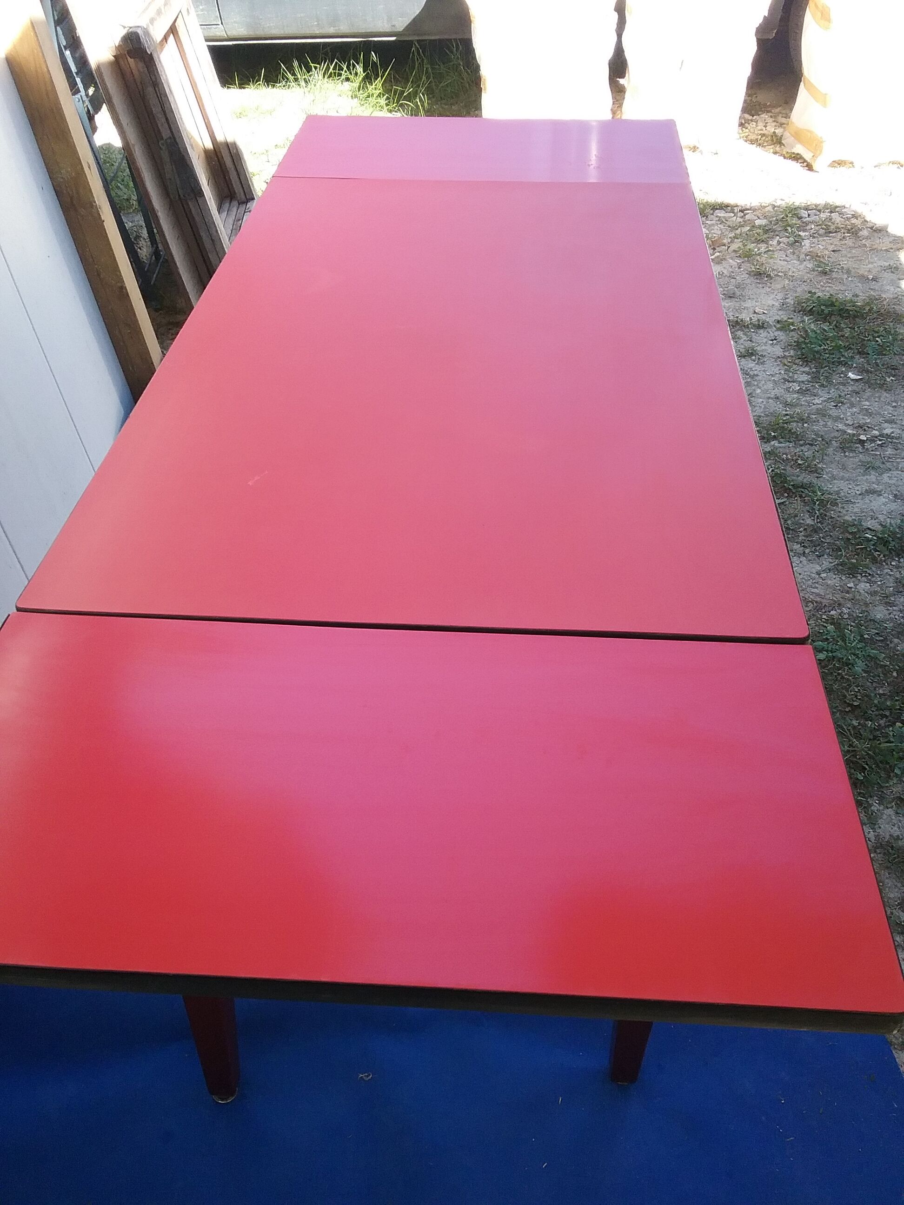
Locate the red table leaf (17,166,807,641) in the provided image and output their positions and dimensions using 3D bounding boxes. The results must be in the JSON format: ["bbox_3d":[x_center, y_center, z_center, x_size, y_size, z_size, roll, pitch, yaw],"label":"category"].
[{"bbox_3d":[0.001,-0.324,1.333,0.675,0.023,1.094,2,40,4],"label":"red table leaf"}]

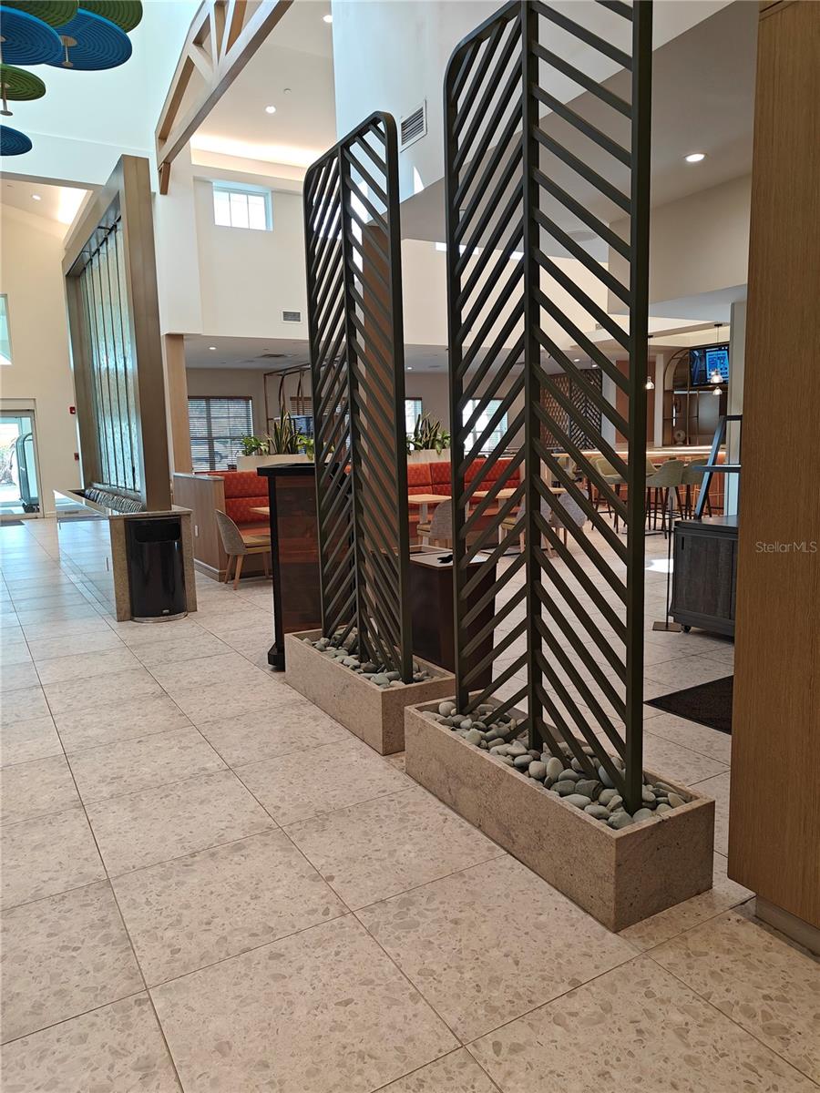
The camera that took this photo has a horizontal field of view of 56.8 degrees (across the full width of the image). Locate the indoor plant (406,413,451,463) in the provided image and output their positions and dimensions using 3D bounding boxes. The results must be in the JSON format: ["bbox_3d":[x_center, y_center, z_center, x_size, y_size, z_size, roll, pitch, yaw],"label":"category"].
[{"bbox_3d":[0.238,-1.410,9.839,0.545,0.614,0.356,-6,10,-30],"label":"indoor plant"}]

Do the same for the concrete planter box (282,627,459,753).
[{"bbox_3d":[-0.262,0.718,4.070,0.408,0.293,1.242,-6,9,-29],"label":"concrete planter box"}]

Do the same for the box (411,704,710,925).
[{"bbox_3d":[0.467,0.884,2.809,0.414,0.291,1.244,-6,9,-28],"label":"box"}]

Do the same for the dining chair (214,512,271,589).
[{"bbox_3d":[-1.654,-0.007,7.631,0.574,0.792,0.495,-6,10,-30],"label":"dining chair"}]

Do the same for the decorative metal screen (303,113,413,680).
[{"bbox_3d":[-0.286,-0.674,3.880,0.054,2.614,0.956,-6,9,-29],"label":"decorative metal screen"}]

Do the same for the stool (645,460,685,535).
[{"bbox_3d":[3.468,-0.662,10.312,0.515,1.040,0.535,-6,10,-30],"label":"stool"}]

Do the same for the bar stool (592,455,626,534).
[{"bbox_3d":[3.006,-0.752,11.023,0.515,1.040,0.535,-6,10,-30],"label":"bar stool"}]

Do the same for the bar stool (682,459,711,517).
[{"bbox_3d":[3.962,-0.727,10.667,0.515,1.040,0.535,-6,10,-30],"label":"bar stool"}]

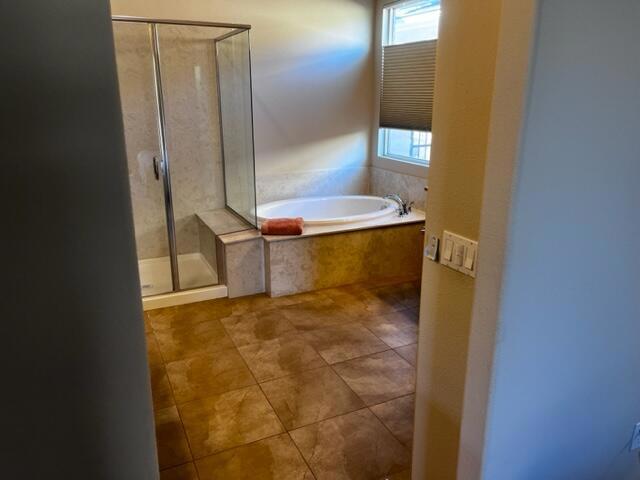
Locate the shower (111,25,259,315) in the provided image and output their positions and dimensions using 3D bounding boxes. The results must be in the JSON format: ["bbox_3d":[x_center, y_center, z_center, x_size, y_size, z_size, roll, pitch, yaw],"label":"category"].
[{"bbox_3d":[-1.399,-0.689,4.084,1.496,2.066,1.102,-8,18,-24],"label":"shower"}]

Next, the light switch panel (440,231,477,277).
[{"bbox_3d":[0.447,0.045,1.562,0.015,0.116,0.163,-8,18,-24],"label":"light switch panel"}]

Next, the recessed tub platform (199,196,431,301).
[{"bbox_3d":[-0.050,-0.030,4.769,2.088,0.505,1.400,-8,18,-24],"label":"recessed tub platform"}]

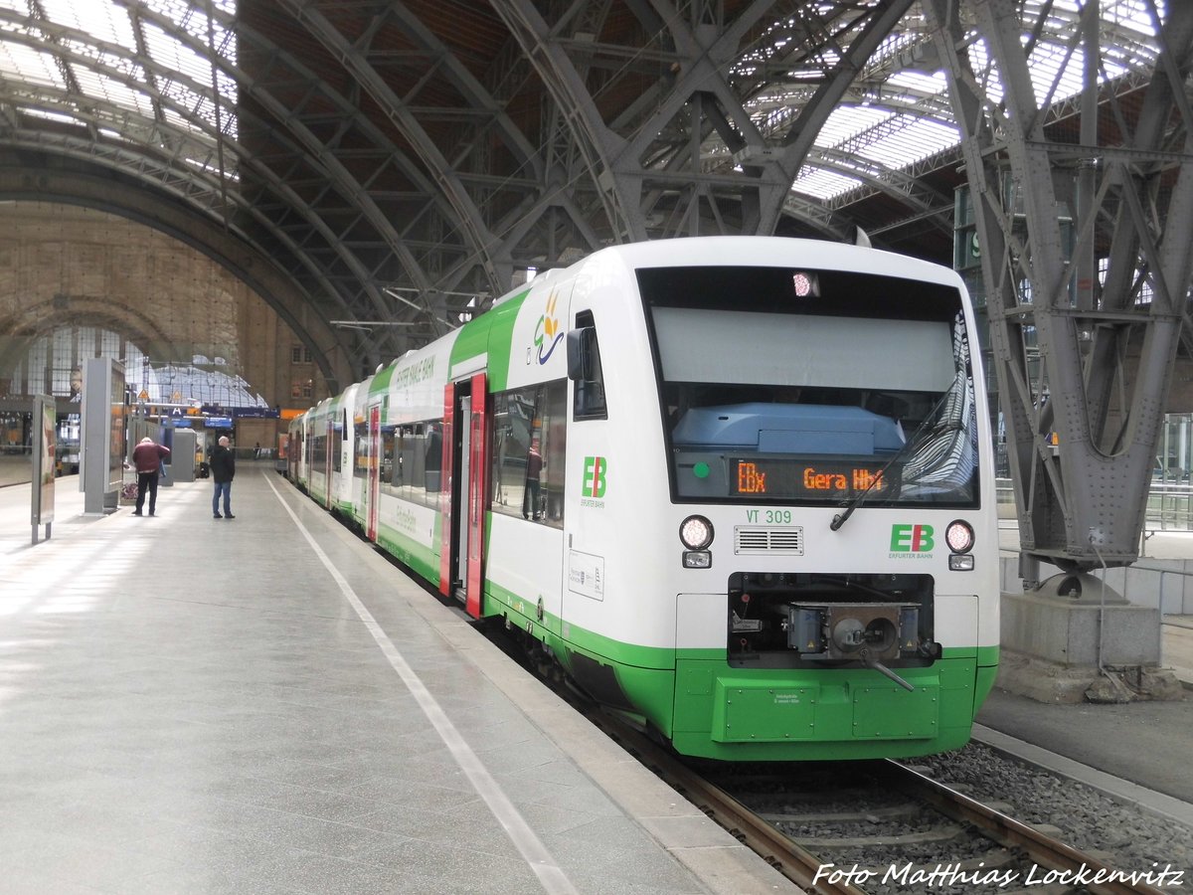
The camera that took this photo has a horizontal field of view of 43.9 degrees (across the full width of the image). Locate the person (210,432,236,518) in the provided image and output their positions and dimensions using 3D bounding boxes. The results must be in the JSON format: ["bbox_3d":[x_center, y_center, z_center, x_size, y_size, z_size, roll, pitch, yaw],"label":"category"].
[{"bbox_3d":[-7.935,0.627,31.510,0.360,1.740,0.520,2,0,-38],"label":"person"}]

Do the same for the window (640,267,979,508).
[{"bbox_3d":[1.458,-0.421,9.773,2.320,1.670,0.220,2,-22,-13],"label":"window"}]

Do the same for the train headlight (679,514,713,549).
[{"bbox_3d":[0.622,0.533,9.287,0.220,0.215,0.100,2,0,-13],"label":"train headlight"}]

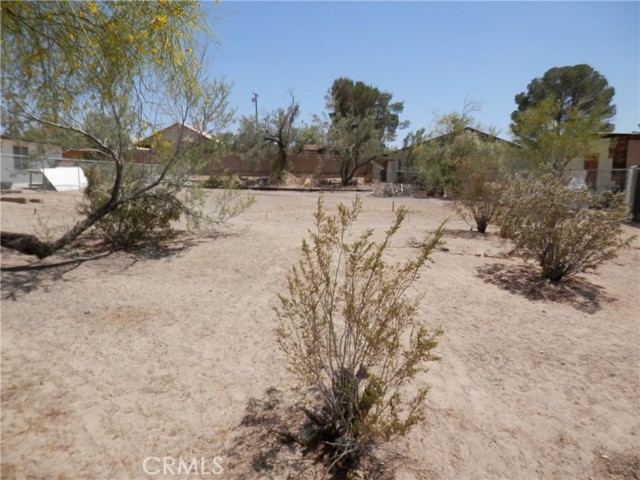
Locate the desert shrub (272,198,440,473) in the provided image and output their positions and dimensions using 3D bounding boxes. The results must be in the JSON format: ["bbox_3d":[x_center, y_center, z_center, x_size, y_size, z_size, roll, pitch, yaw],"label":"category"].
[{"bbox_3d":[0.195,0.426,2.279,0.818,1.277,0.777,1,9,5],"label":"desert shrub"}]

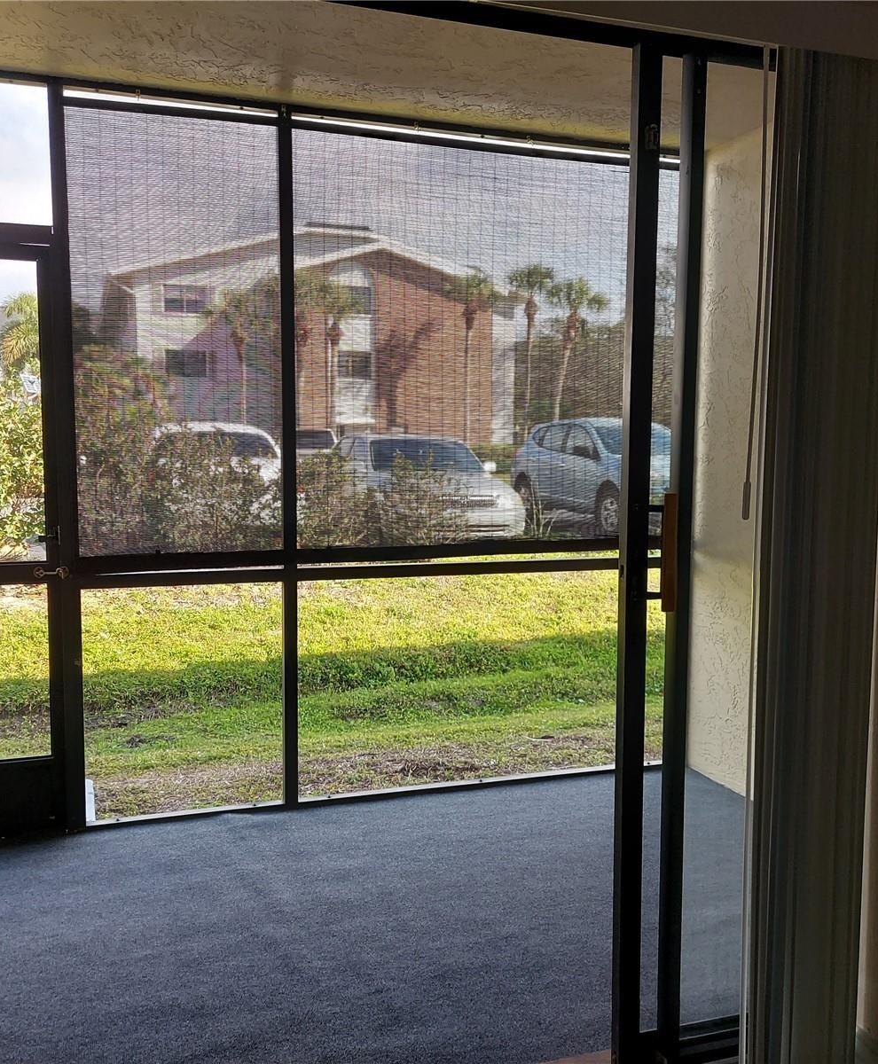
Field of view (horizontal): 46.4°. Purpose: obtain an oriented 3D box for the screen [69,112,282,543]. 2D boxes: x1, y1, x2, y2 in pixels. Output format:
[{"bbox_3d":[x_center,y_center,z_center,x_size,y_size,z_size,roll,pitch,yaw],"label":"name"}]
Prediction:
[{"bbox_3d":[-0.886,-0.660,3.504,0.719,1.515,0.030,-1,6,-18],"label":"screen"}]

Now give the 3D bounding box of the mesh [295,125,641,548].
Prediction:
[{"bbox_3d":[0.212,-0.683,3.864,1.540,1.504,0.030,-1,6,-18],"label":"mesh"}]

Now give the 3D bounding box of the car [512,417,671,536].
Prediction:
[{"bbox_3d":[2.580,-0.840,14.900,1.810,1.660,4.650,-2,6,-19],"label":"car"}]

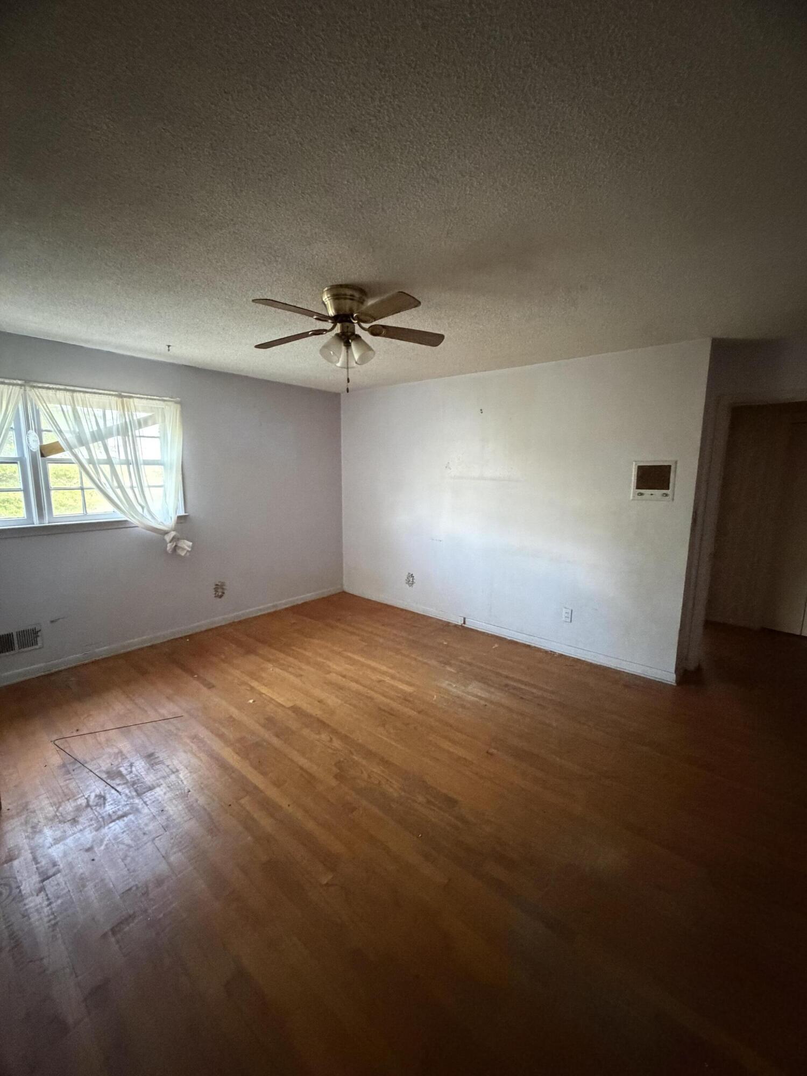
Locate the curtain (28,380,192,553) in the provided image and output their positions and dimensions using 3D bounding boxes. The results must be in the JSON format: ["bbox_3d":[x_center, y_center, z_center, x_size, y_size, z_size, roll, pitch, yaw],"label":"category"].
[{"bbox_3d":[-2.235,-0.449,3.482,0.120,1.350,1.010,8,11,40],"label":"curtain"}]

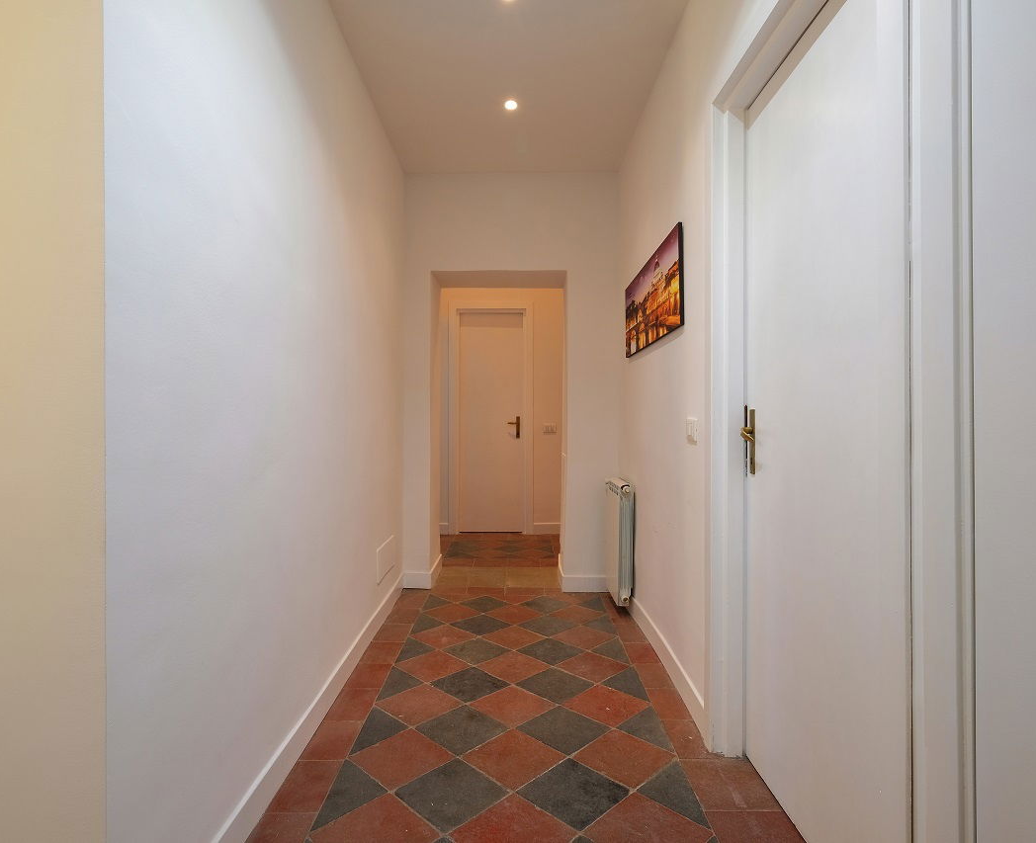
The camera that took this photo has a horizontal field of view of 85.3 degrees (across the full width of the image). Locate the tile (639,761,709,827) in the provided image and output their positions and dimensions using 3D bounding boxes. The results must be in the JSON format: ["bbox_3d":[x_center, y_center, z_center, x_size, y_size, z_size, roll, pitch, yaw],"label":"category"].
[{"bbox_3d":[0.432,1.101,1.669,0.173,0.015,0.335,0,0,0],"label":"tile"}]

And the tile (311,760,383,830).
[{"bbox_3d":[-0.462,1.095,1.655,0.171,0.015,0.325,0,0,0],"label":"tile"}]

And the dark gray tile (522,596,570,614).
[{"bbox_3d":[0.160,1.119,3.406,0.248,0.013,0.248,0,-1,45],"label":"dark gray tile"}]

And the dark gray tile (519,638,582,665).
[{"bbox_3d":[0.161,1.099,2.678,0.243,0.015,0.243,0,0,45],"label":"dark gray tile"}]

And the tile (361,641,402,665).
[{"bbox_3d":[-0.635,1.093,2.638,0.154,0.015,0.248,0,0,0],"label":"tile"}]

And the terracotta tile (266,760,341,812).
[{"bbox_3d":[-0.630,1.099,1.687,0.147,0.015,0.238,0,0,0],"label":"terracotta tile"}]

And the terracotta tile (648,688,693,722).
[{"bbox_3d":[0.583,1.096,2.168,0.106,0.015,0.240,0,0,0],"label":"terracotta tile"}]

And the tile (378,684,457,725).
[{"bbox_3d":[-0.376,1.106,2.185,0.248,0.013,0.248,0,-1,45],"label":"tile"}]

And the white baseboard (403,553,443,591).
[{"bbox_3d":[-0.666,1.060,3.994,0.187,0.110,0.550,0,-1,0],"label":"white baseboard"}]

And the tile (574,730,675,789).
[{"bbox_3d":[0.342,1.096,1.826,0.243,0.015,0.243,0,0,45],"label":"tile"}]

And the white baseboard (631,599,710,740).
[{"bbox_3d":[0.641,1.035,2.631,0.015,0.110,1.546,0,0,0],"label":"white baseboard"}]

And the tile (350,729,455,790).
[{"bbox_3d":[-0.372,1.098,1.824,0.243,0.015,0.243,0,0,45],"label":"tile"}]

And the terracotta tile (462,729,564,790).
[{"bbox_3d":[-0.016,1.104,1.838,0.248,0.013,0.248,0,-1,45],"label":"terracotta tile"}]

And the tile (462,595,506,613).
[{"bbox_3d":[-0.199,1.118,3.405,0.248,0.013,0.248,0,-1,45],"label":"tile"}]

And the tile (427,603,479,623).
[{"bbox_3d":[-0.377,1.093,3.173,0.243,0.015,0.243,0,0,45],"label":"tile"}]

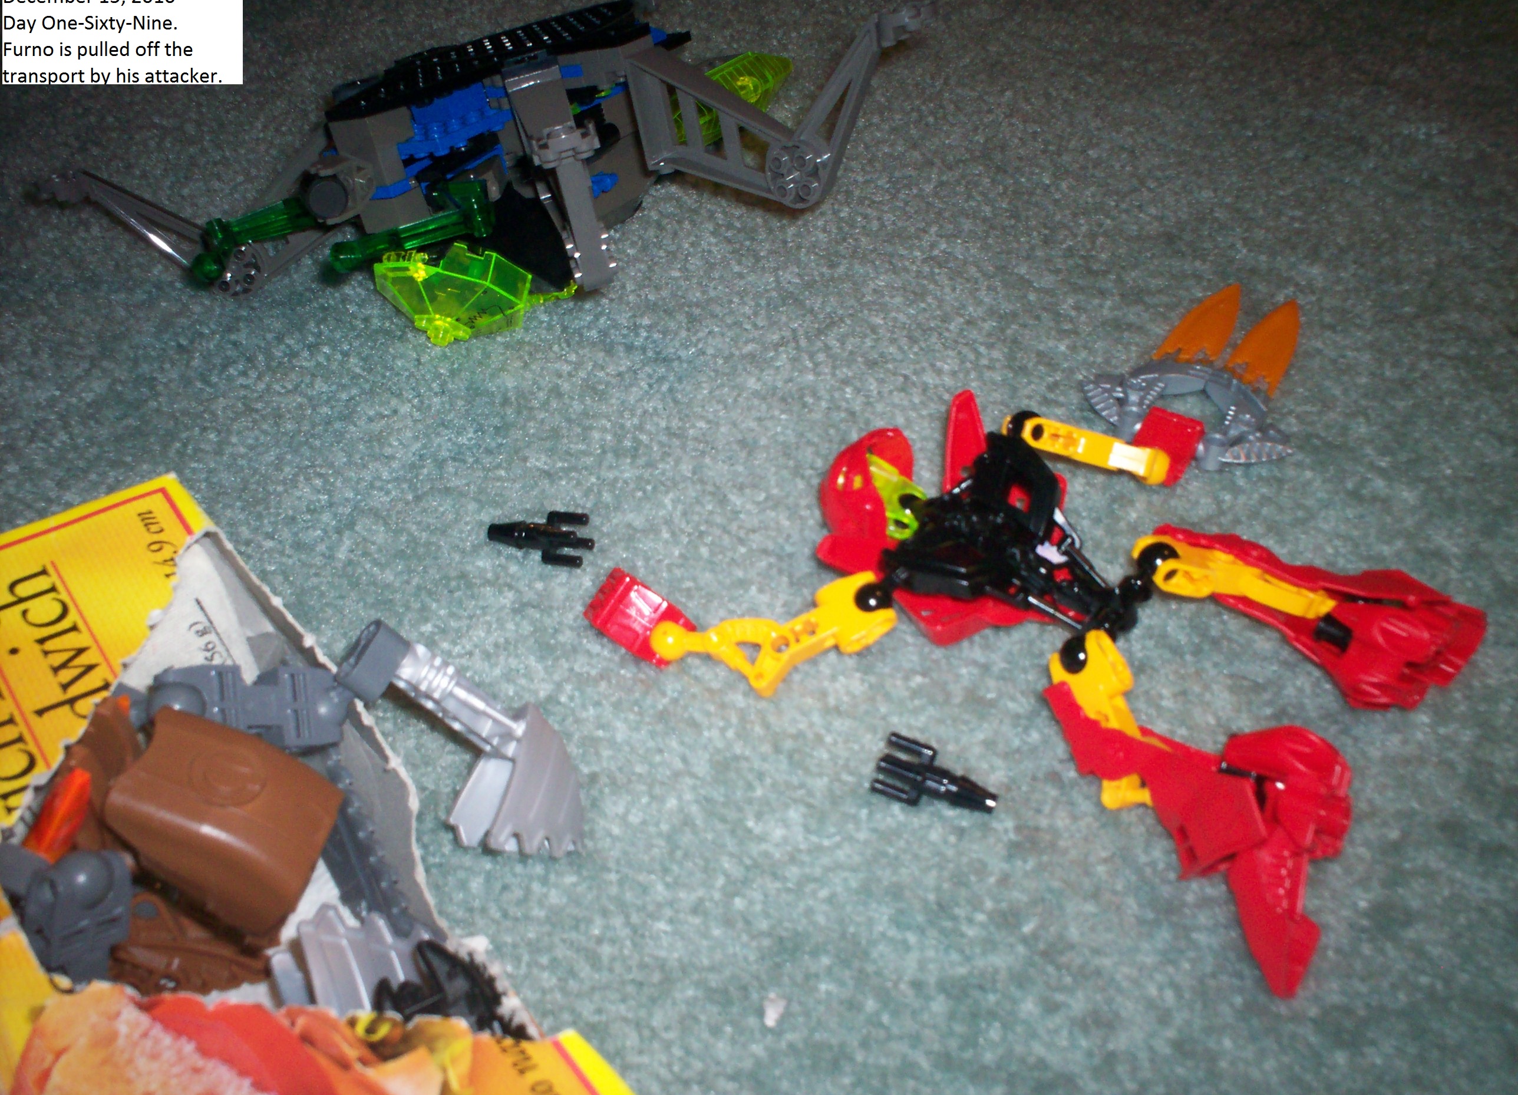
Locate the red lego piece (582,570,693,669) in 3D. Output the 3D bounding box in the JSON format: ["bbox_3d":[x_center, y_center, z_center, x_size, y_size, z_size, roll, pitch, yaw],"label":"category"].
[{"bbox_3d":[-0.032,0.019,0.435,0.019,0.013,0.037,-40,45,-26],"label":"red lego piece"}]

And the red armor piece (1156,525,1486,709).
[{"bbox_3d":[0.129,0.018,0.376,0.079,0.023,0.034,13,48,30],"label":"red armor piece"}]

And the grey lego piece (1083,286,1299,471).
[{"bbox_3d":[0.127,-0.048,0.456,0.067,0.017,0.079,20,51,35],"label":"grey lego piece"}]

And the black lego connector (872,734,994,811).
[{"bbox_3d":[0.040,0.056,0.370,0.033,0.011,0.016,18,51,34],"label":"black lego connector"}]

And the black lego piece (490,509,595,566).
[{"bbox_3d":[-0.065,-0.004,0.473,0.034,0.011,0.017,6,45,24],"label":"black lego piece"}]

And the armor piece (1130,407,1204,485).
[{"bbox_3d":[0.111,-0.026,0.437,0.018,0.016,0.029,4,44,23],"label":"armor piece"}]

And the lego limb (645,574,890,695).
[{"bbox_3d":[0.003,0.025,0.415,0.065,0.014,0.029,-11,40,6],"label":"lego limb"}]

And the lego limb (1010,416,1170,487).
[{"bbox_3d":[0.092,-0.025,0.437,0.056,0.022,0.015,12,48,29],"label":"lego limb"}]

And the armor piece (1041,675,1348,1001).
[{"bbox_3d":[0.099,0.053,0.340,0.041,0.029,0.090,-24,41,-10],"label":"armor piece"}]

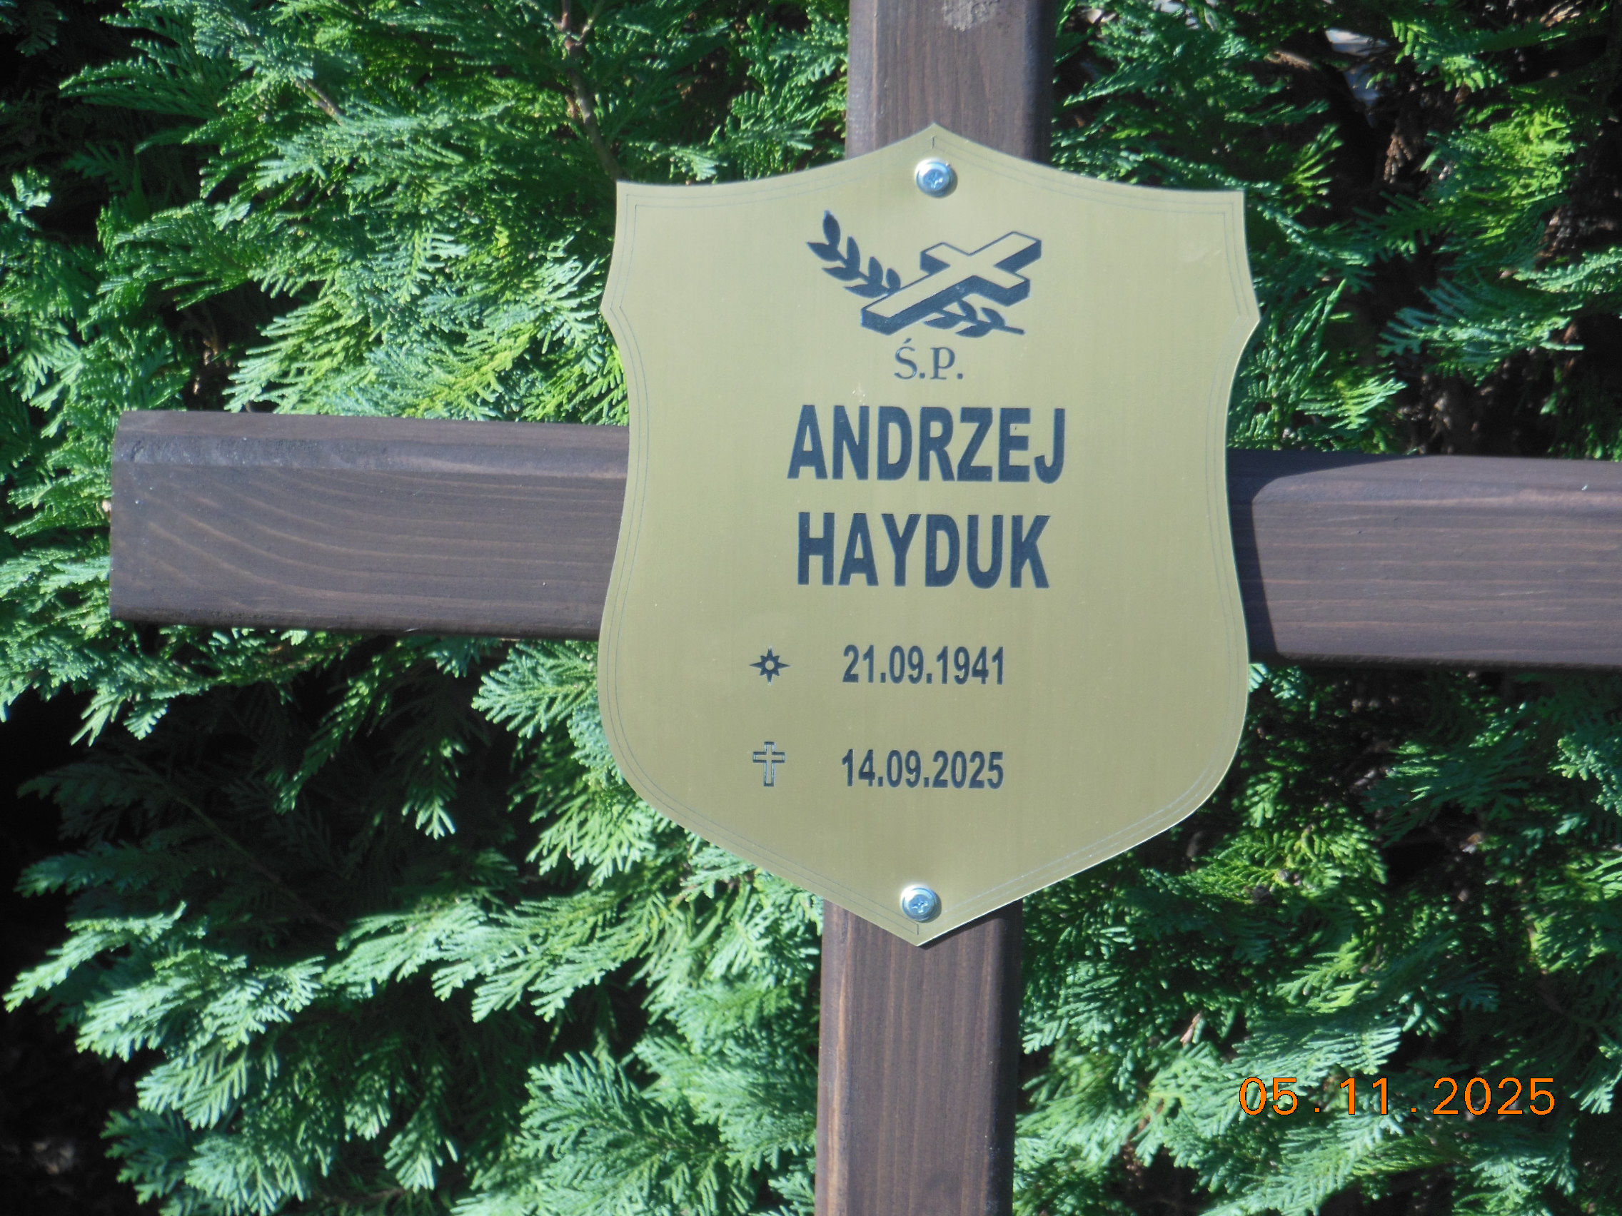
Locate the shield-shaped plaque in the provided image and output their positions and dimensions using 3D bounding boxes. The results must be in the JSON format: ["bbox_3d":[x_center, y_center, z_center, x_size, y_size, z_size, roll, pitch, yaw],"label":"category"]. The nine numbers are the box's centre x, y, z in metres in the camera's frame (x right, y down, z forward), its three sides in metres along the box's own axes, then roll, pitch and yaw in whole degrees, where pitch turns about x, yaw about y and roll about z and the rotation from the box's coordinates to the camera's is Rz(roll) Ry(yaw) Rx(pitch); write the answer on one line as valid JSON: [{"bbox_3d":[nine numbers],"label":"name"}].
[{"bbox_3d":[0.035,-0.022,3.110,0.200,0.252,0.003,1,11,0],"label":"shield-shaped plaque"}]

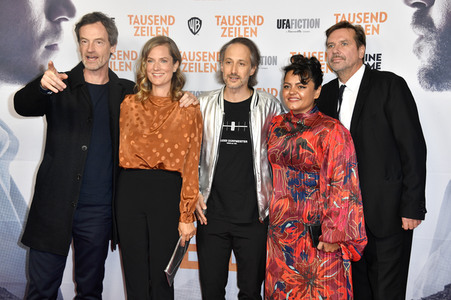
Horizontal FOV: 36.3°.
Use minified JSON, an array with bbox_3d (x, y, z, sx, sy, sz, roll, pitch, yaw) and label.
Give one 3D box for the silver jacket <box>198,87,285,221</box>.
[{"bbox_3d":[0.072,0.017,3.250,0.500,0.650,0.280,1,5,7],"label":"silver jacket"}]

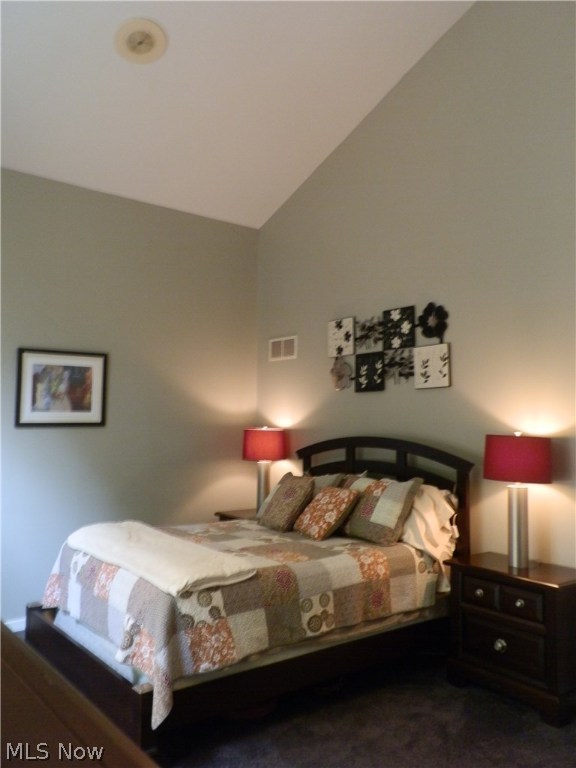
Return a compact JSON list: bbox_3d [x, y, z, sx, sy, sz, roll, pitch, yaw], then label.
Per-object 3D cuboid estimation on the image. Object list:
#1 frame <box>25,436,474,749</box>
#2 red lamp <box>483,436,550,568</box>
[{"bbox_3d":[-0.226,1.043,4.008,2.235,1.398,1.760,3,-5,-37],"label":"frame"},{"bbox_3d":[1.319,0.659,3.572,0.377,0.768,0.377,3,-5,-37],"label":"red lamp"}]

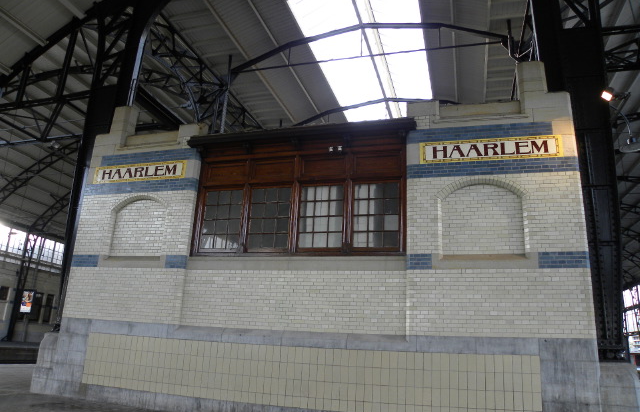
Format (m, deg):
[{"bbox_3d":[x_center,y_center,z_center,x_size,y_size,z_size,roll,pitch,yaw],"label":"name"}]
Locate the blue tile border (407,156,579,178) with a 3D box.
[{"bbox_3d":[2.746,-0.606,7.735,2.708,0.254,0.080,-2,-17,17],"label":"blue tile border"}]

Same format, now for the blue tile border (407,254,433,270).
[{"bbox_3d":[1.574,0.884,7.577,0.384,0.249,0.080,-2,-17,17],"label":"blue tile border"}]

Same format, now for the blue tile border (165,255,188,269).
[{"bbox_3d":[-2.626,1.032,8.851,0.471,0.246,0.080,-2,-17,17],"label":"blue tile border"}]

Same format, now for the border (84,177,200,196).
[{"bbox_3d":[-3.622,-0.370,9.669,2.775,0.257,0.080,-2,-17,17],"label":"border"}]

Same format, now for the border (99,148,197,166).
[{"bbox_3d":[-3.498,-0.976,9.841,2.406,0.246,0.080,-2,-17,17],"label":"border"}]

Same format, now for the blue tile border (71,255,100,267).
[{"bbox_3d":[-4.625,1.091,9.518,0.678,0.249,0.080,-2,-17,17],"label":"blue tile border"}]

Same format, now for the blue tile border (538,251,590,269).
[{"bbox_3d":[3.550,0.793,7.008,0.710,0.245,0.080,-2,-17,17],"label":"blue tile border"}]

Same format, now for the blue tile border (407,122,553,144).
[{"bbox_3d":[2.625,-1.206,7.984,2.371,0.248,0.080,-2,-17,17],"label":"blue tile border"}]

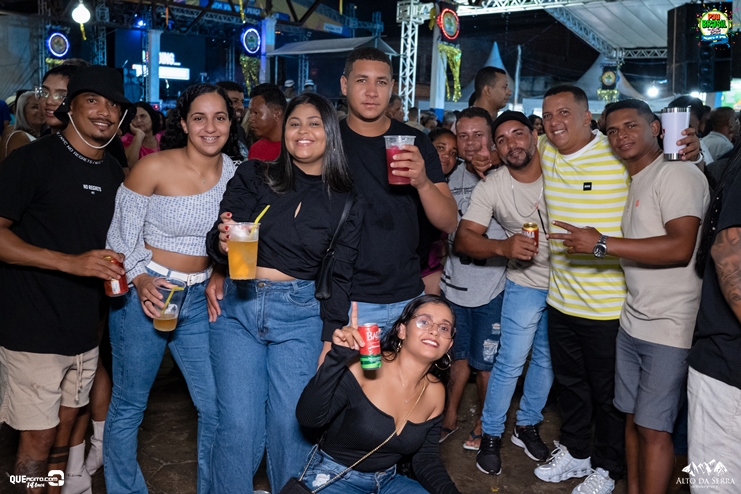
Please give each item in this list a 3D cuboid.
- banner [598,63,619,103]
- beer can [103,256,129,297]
[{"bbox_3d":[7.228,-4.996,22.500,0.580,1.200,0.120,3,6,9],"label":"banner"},{"bbox_3d":[-0.791,0.092,2.290,0.066,0.122,0.066,-11,17,-19],"label":"beer can"}]

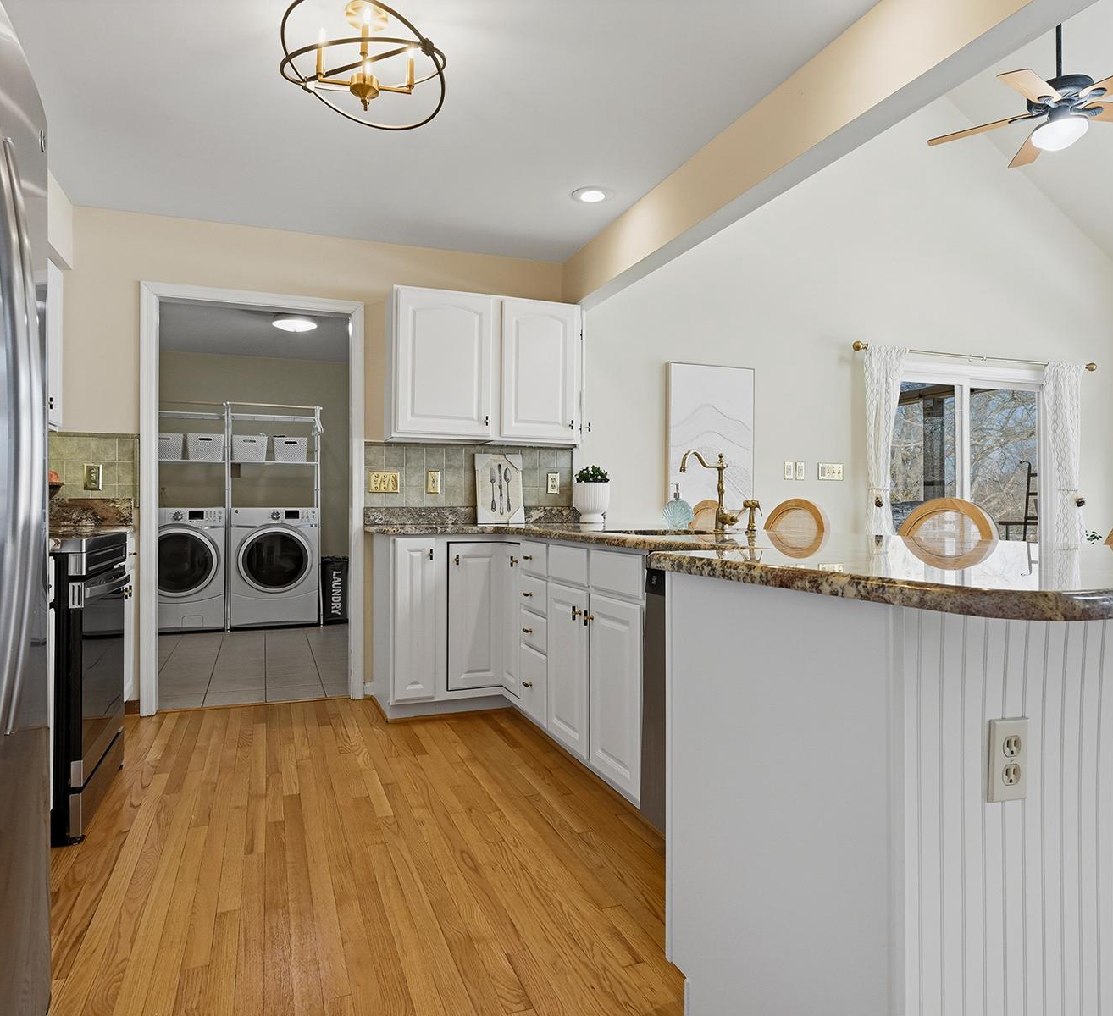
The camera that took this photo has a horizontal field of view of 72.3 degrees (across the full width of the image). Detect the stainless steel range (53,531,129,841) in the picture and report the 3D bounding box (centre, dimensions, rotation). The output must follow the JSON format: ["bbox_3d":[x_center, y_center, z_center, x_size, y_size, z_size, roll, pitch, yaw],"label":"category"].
[{"bbox_3d":[-1.868,0.550,2.534,0.700,0.925,0.762,0,0,-21],"label":"stainless steel range"}]

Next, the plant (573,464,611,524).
[{"bbox_3d":[0.199,-0.074,4.320,0.210,0.338,0.210,0,0,0],"label":"plant"}]

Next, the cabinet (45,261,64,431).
[{"bbox_3d":[-2.329,-0.728,3.173,0.330,0.750,0.685,0,0,-21],"label":"cabinet"}]

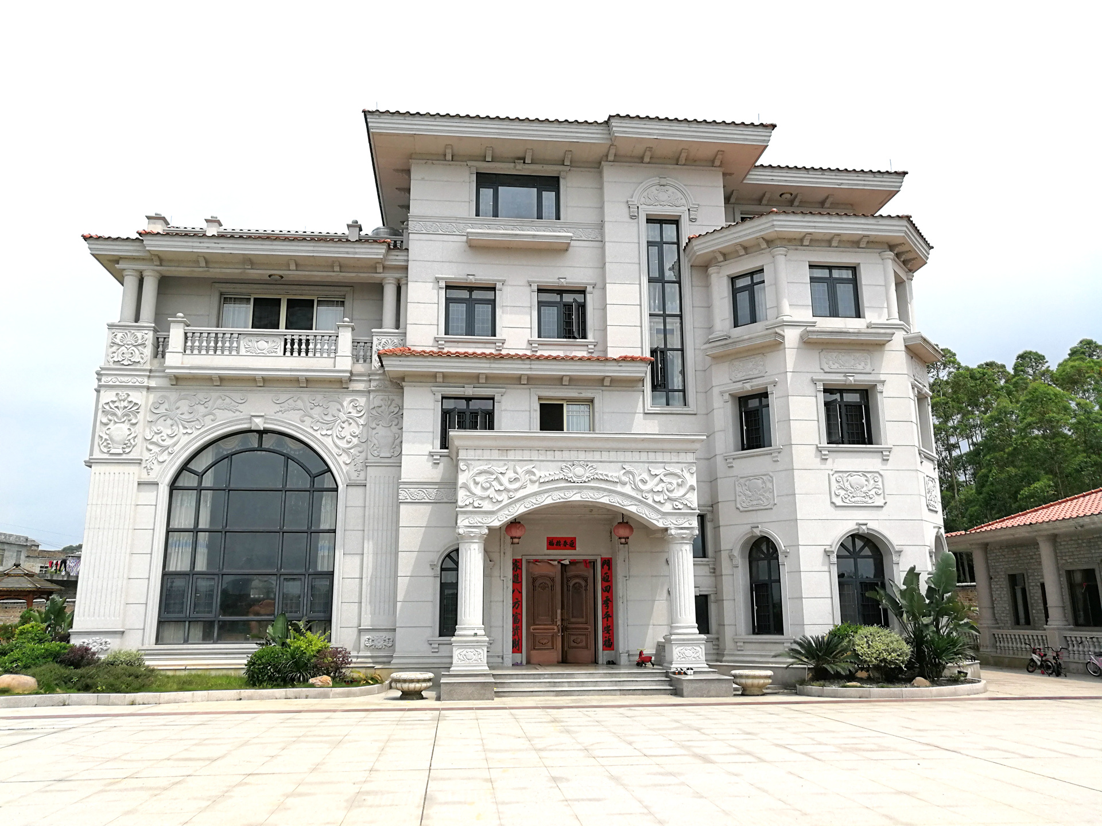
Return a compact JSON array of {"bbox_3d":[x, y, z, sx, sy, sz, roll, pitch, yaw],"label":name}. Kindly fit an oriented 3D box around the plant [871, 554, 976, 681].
[{"bbox_3d":[7.945,4.323,18.347,2.150,2.680,1.900,1,-14,-6],"label":"plant"}]

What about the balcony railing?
[{"bbox_3d":[-7.613,-1.859,22.625,3.930,0.730,0.200,1,-13,-6],"label":"balcony railing"}]

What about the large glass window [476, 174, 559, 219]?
[{"bbox_3d":[-0.910,-6.011,24.081,2.360,1.420,0.160,1,-14,-6],"label":"large glass window"}]

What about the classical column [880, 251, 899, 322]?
[{"bbox_3d":[8.665,-3.166,21.869,0.360,1.860,0.360,1,-14,-6],"label":"classical column"}]

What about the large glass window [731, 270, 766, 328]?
[{"bbox_3d":[5.384,-3.042,22.986,1.080,1.520,0.150,-11,-17,37],"label":"large glass window"}]

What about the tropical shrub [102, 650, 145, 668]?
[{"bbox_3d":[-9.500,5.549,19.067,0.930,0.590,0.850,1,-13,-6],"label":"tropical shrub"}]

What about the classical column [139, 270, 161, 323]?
[{"bbox_3d":[-10.829,-3.044,23.161,0.450,1.530,0.450,1,-13,-6],"label":"classical column"}]

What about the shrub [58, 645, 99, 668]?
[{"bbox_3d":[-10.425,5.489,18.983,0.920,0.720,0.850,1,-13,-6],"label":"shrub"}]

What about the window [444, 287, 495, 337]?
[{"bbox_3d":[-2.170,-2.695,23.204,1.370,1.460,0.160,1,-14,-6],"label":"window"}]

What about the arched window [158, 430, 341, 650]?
[{"bbox_3d":[-7.575,3.088,21.807,4.190,5.300,0.200,1,-13,-6],"label":"arched window"}]

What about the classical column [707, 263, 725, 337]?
[{"bbox_3d":[4.371,-2.870,22.671,0.360,1.970,0.360,1,-14,-6],"label":"classical column"}]

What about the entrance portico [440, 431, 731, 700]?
[{"bbox_3d":[0.591,3.405,19.708,5.970,5.690,3.550,1,-13,-6],"label":"entrance portico"}]

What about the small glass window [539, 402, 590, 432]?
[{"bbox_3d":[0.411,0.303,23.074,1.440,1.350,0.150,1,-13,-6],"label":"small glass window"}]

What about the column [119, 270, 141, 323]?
[{"bbox_3d":[-11.137,-3.038,22.707,0.420,1.500,0.420,1,-14,-6],"label":"column"}]

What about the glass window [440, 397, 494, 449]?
[{"bbox_3d":[-2.200,0.288,22.710,1.420,1.470,0.180,1,-13,-6],"label":"glass window"}]

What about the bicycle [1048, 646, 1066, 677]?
[{"bbox_3d":[13.275,6.407,22.315,1.100,0.830,0.520,12,-18,-42],"label":"bicycle"}]

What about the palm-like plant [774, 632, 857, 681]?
[{"bbox_3d":[5.671,5.192,18.301,1.680,0.960,1.650,1,-14,-6],"label":"palm-like plant"}]

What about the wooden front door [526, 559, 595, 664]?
[{"bbox_3d":[0.227,5.002,21.671,1.750,2.570,0.130,1,-13,-6],"label":"wooden front door"}]

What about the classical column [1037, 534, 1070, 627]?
[{"bbox_3d":[14.350,4.797,24.589,0.520,2.640,0.520,1,-13,-6],"label":"classical column"}]

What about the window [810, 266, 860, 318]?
[{"bbox_3d":[7.441,-3.168,22.690,1.380,1.510,0.150,1,-13,-6],"label":"window"}]

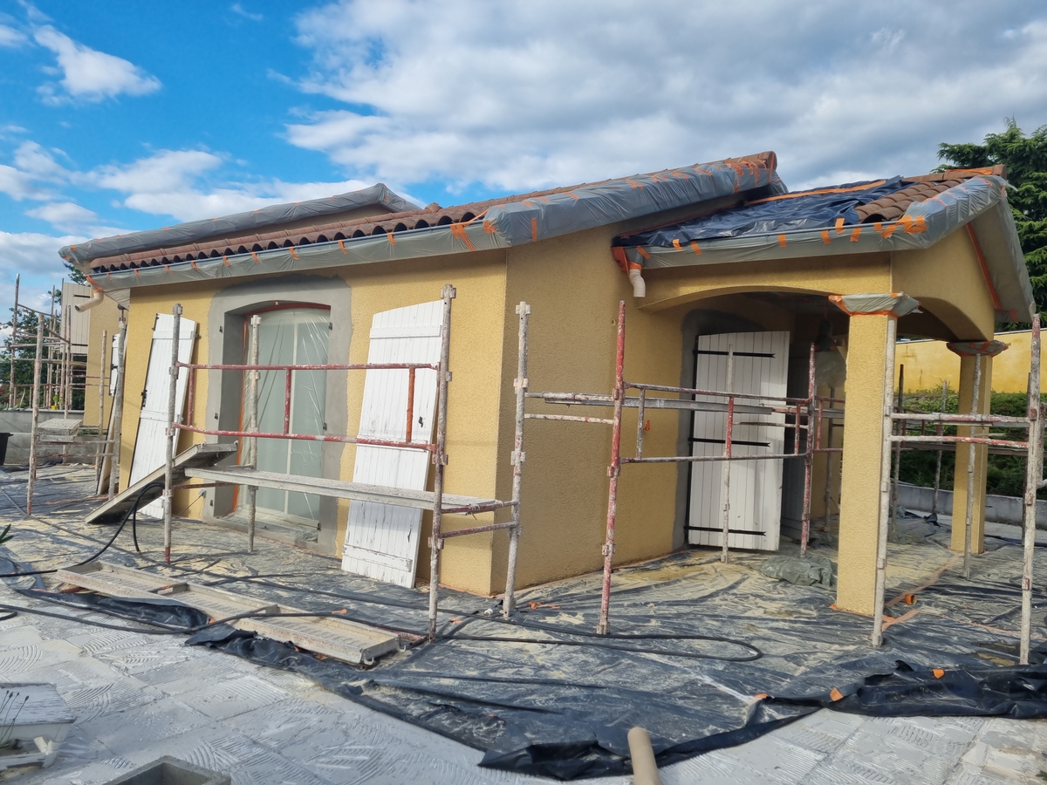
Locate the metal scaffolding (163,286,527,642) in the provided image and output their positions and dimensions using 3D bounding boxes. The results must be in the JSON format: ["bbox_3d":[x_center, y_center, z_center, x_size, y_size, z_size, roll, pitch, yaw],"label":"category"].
[{"bbox_3d":[-1.434,0.393,5.851,2.911,2.134,0.820,3,0,36],"label":"metal scaffolding"}]

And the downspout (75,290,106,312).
[{"bbox_3d":[-5.235,-1.103,9.502,0.110,0.260,0.300,3,0,39],"label":"downspout"}]

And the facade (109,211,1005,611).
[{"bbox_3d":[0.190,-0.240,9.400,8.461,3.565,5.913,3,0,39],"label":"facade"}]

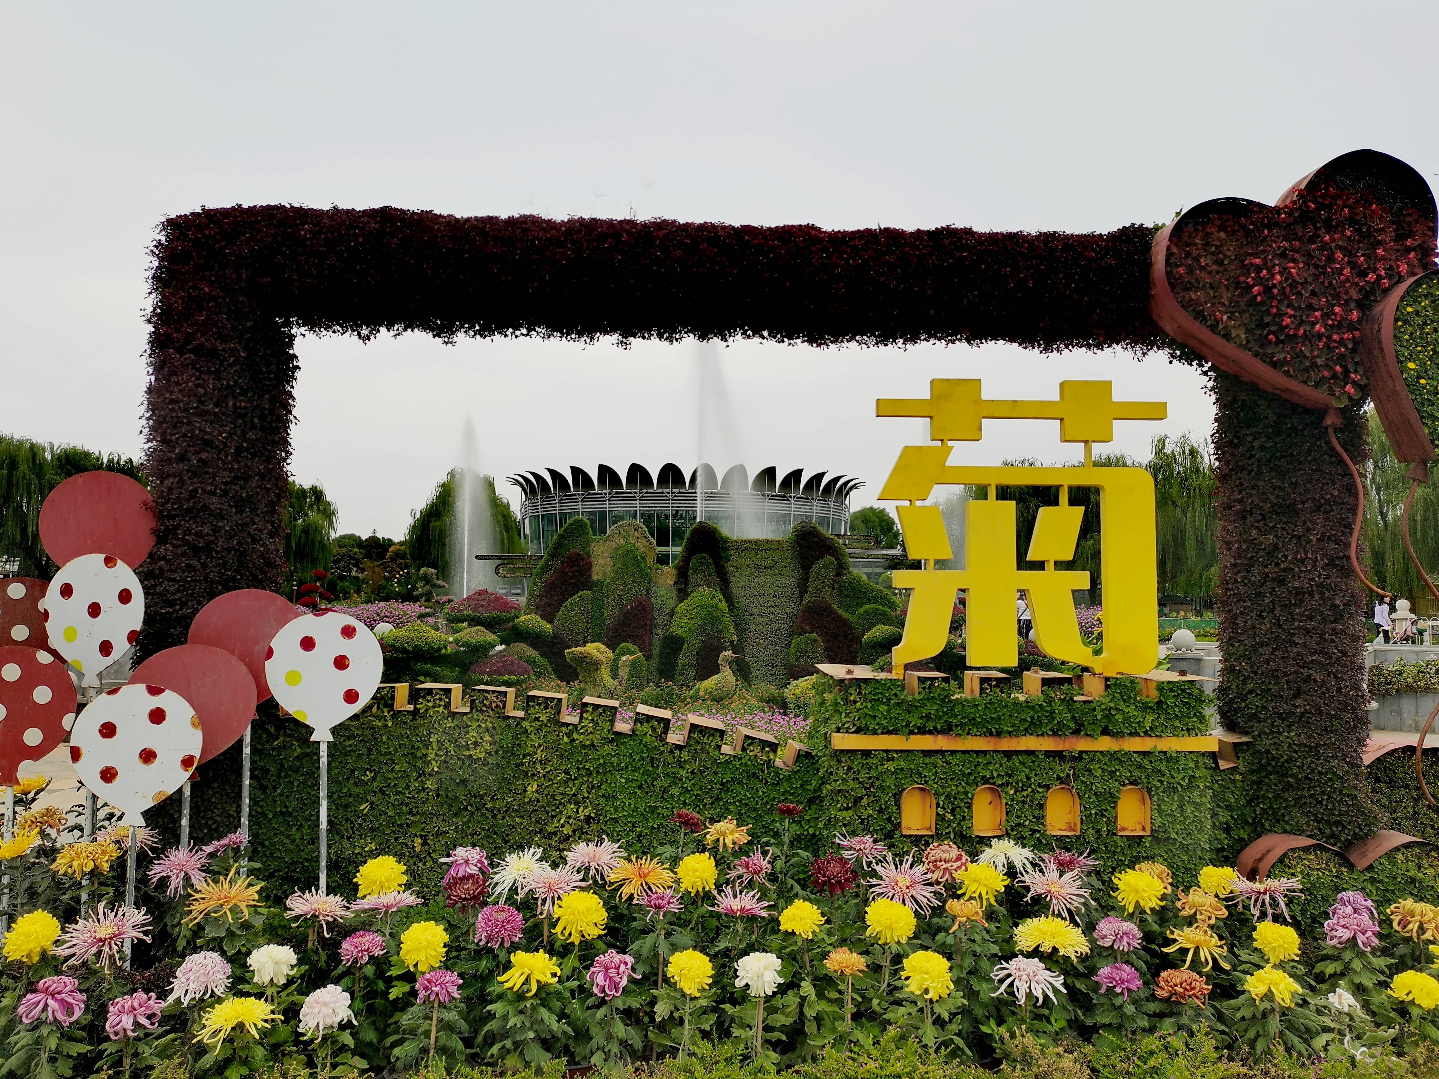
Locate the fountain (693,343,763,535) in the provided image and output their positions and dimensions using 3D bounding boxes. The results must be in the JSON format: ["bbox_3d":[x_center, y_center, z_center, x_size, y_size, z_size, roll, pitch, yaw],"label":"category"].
[{"bbox_3d":[0.390,-2.990,50.000,3.200,12.800,2.800,1,-3,0],"label":"fountain"}]

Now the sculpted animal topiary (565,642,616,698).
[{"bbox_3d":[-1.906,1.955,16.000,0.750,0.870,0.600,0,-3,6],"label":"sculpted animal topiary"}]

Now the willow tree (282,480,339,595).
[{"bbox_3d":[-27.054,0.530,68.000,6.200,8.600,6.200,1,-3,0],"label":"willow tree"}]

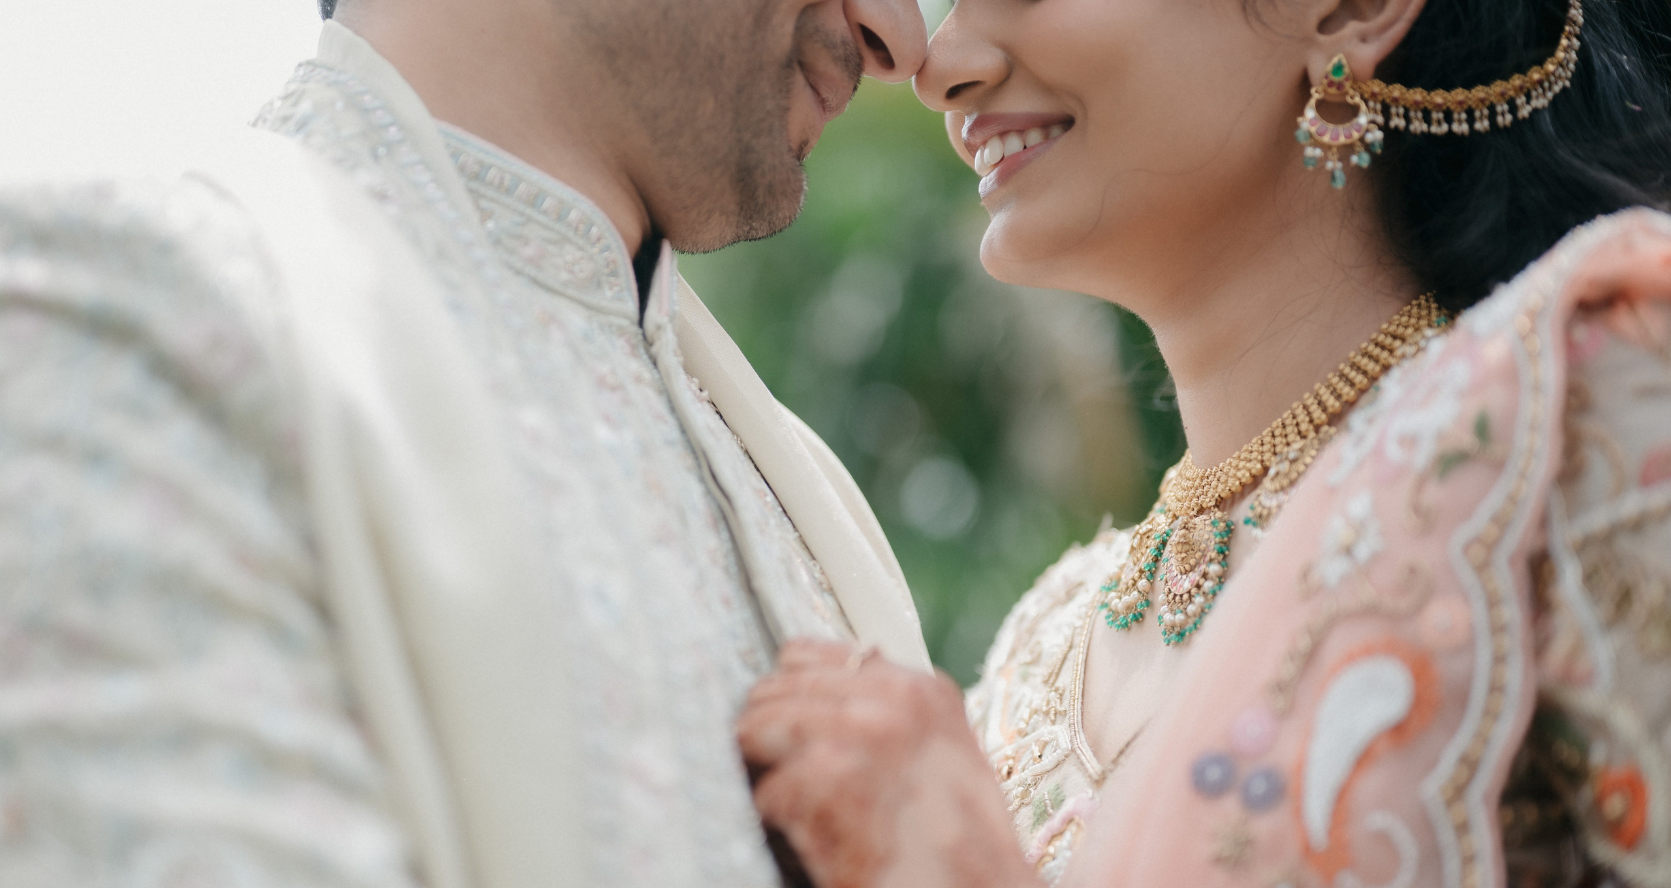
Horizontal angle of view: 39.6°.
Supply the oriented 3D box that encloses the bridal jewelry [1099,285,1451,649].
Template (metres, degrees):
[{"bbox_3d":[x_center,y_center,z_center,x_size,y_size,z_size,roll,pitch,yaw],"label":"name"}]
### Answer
[{"bbox_3d":[0.163,0.005,0.815,0.138,0.128,0.130,4,-6,-37],"label":"bridal jewelry"}]

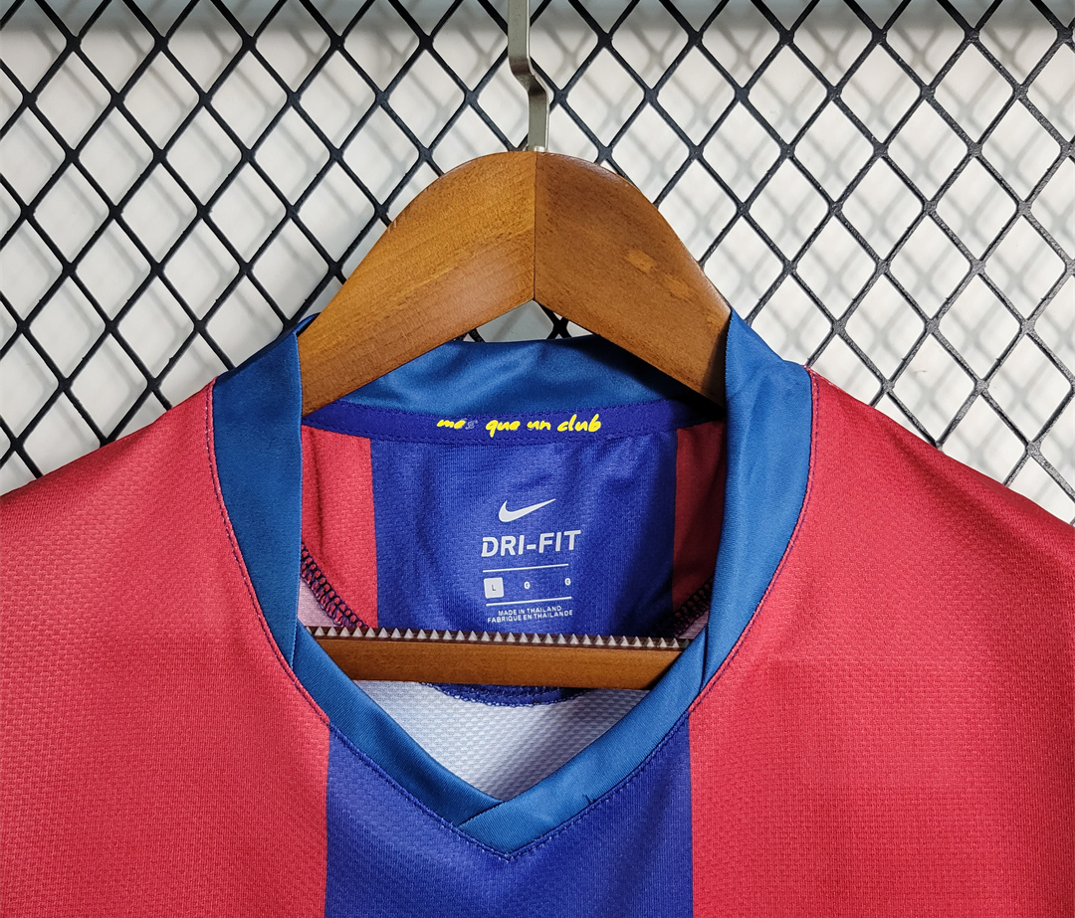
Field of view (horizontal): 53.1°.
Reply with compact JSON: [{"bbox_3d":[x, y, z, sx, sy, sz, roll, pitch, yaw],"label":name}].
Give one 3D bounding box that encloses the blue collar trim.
[{"bbox_3d":[-0.009,0.035,0.345,0.193,0.168,0.075,0,-4,5],"label":"blue collar trim"}]

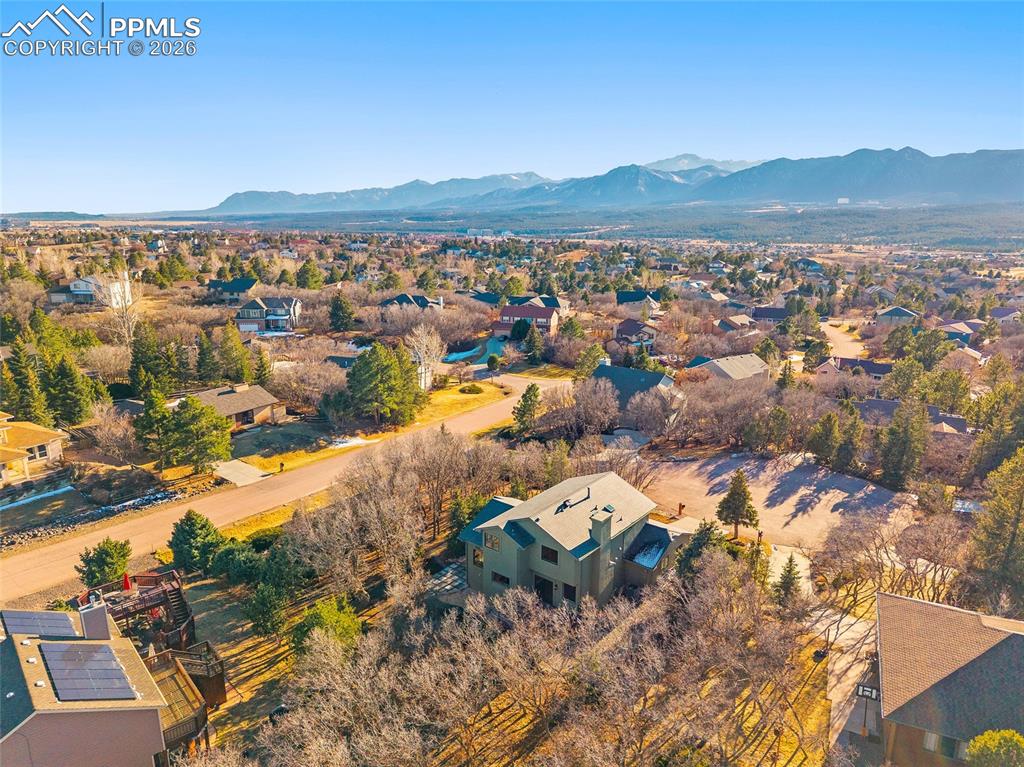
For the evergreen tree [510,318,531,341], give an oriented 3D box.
[{"bbox_3d":[2.130,-13.470,176.850,5.360,5.240,5.360,0,14,0],"label":"evergreen tree"}]

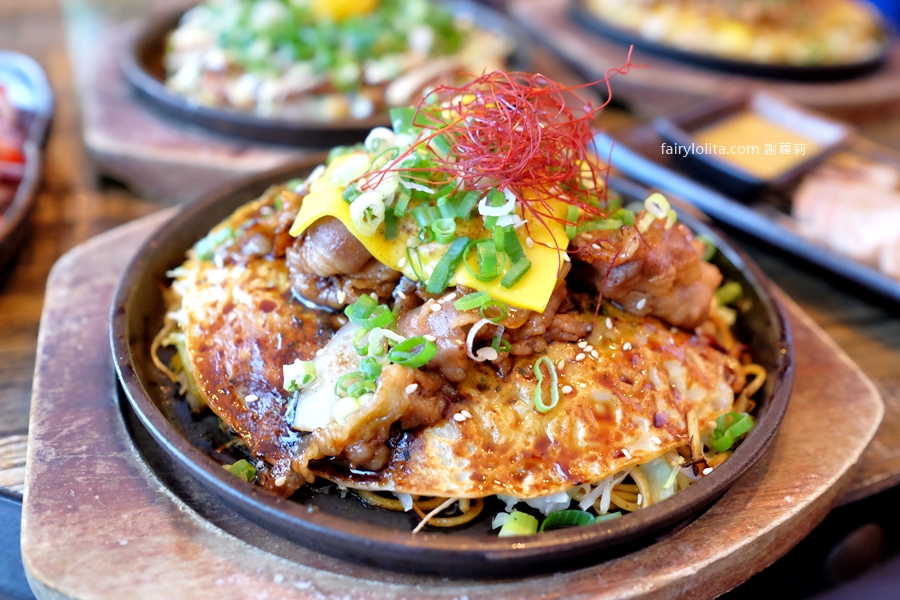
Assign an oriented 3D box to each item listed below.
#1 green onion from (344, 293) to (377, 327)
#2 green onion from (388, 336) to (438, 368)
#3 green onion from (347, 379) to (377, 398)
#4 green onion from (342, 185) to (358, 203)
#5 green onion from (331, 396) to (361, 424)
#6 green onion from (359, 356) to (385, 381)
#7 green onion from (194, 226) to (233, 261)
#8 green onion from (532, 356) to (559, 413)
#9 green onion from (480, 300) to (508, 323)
[{"bbox_3d":[-0.025,0.003,0.244,0.009,0.005,0.008,4,36,0],"label":"green onion"},{"bbox_3d":[-0.010,0.014,0.234,0.012,0.003,0.009,-25,32,-3],"label":"green onion"},{"bbox_3d":[-0.023,0.023,0.228,0.008,0.007,0.003,3,27,5],"label":"green onion"},{"bbox_3d":[-0.030,-0.032,0.265,0.005,0.003,0.005,4,42,0],"label":"green onion"},{"bbox_3d":[-0.027,0.029,0.226,0.008,0.004,0.007,4,36,0],"label":"green onion"},{"bbox_3d":[-0.022,0.019,0.242,0.006,0.005,0.006,1,49,3],"label":"green onion"},{"bbox_3d":[-0.080,-0.019,0.299,0.007,0.005,0.013,15,38,31],"label":"green onion"},{"bbox_3d":[0.027,0.024,0.249,0.007,0.003,0.015,-1,70,-15],"label":"green onion"},{"bbox_3d":[0.012,0.003,0.240,0.008,0.002,0.007,-2,45,2],"label":"green onion"}]

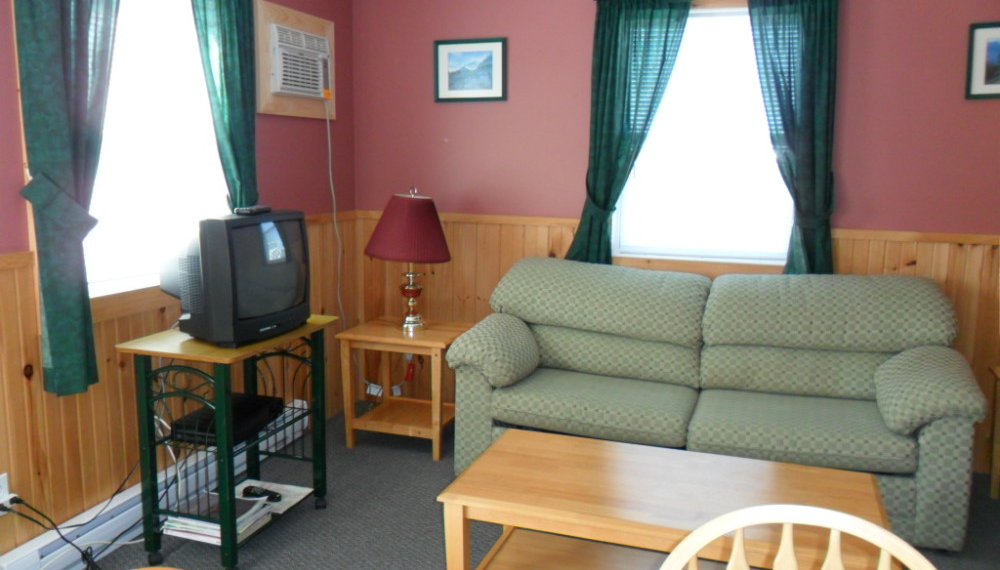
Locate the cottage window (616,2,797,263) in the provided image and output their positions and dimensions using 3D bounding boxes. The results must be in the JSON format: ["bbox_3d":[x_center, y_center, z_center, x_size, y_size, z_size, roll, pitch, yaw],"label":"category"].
[{"bbox_3d":[0.980,-0.694,3.682,0.890,1.190,0.100,4,10,18],"label":"cottage window"}]

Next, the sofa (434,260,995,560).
[{"bbox_3d":[0.849,0.399,3.398,2.020,0.916,0.840,4,10,18],"label":"sofa"}]

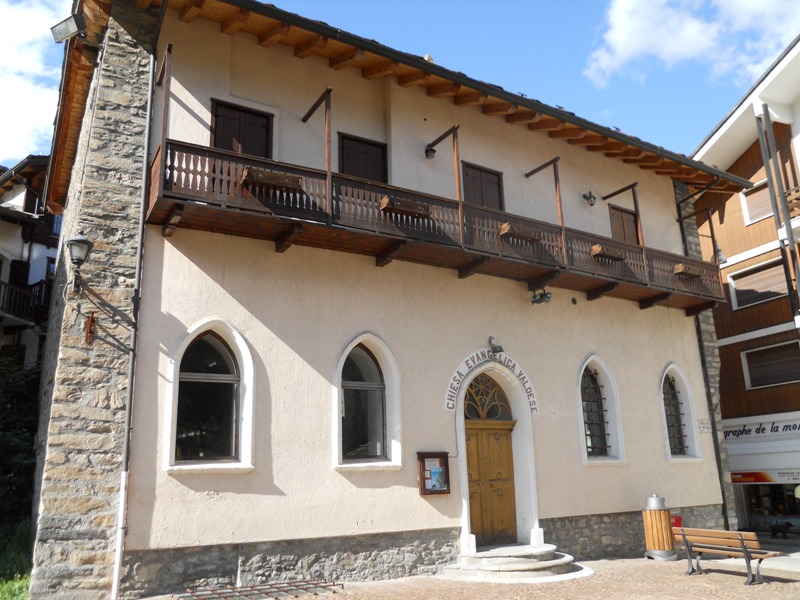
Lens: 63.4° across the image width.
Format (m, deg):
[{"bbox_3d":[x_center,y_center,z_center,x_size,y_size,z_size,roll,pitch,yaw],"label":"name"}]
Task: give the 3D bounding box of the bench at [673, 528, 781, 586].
[{"bbox_3d":[5.272,4.127,10.513,0.620,0.760,1.750,4,-16,-20],"label":"bench"}]

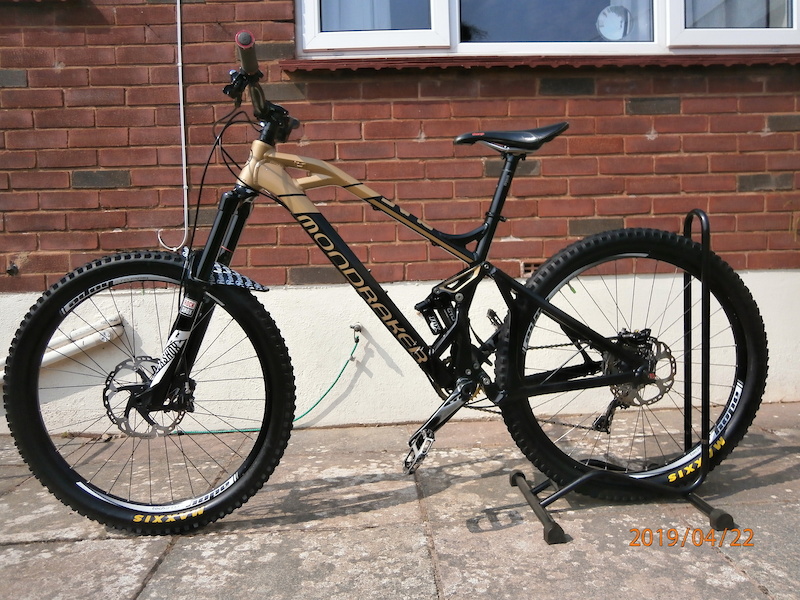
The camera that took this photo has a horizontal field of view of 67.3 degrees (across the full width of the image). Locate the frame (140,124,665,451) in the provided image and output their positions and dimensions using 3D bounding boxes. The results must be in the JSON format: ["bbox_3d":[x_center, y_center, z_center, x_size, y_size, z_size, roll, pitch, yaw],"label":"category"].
[{"bbox_3d":[-0.008,-0.030,1.515,1.260,0.760,0.220,-2,4,-2],"label":"frame"}]

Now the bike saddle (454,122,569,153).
[{"bbox_3d":[0.274,-0.406,1.510,0.275,0.072,0.140,-2,4,-2],"label":"bike saddle"}]

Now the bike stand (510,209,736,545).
[{"bbox_3d":[0.549,0.156,1.553,0.460,0.770,0.360,-2,4,-4],"label":"bike stand"}]

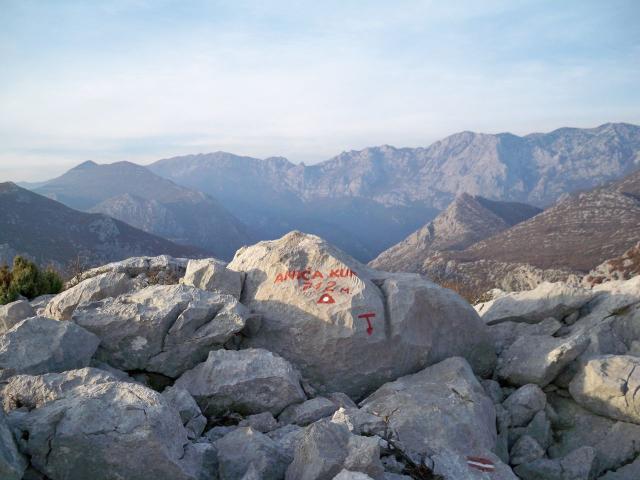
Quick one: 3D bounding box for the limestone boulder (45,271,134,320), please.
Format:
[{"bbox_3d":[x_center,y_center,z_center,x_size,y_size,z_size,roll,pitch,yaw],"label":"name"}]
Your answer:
[{"bbox_3d":[-1.995,0.497,5.600,0.755,0.453,0.500,0,1,10],"label":"limestone boulder"}]

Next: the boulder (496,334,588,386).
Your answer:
[{"bbox_3d":[1.685,0.915,4.900,0.676,0.416,0.480,0,1,15],"label":"boulder"}]

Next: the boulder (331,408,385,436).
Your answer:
[{"bbox_3d":[0.210,0.990,3.528,0.302,0.168,0.246,0,2,0],"label":"boulder"}]

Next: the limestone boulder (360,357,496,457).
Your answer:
[{"bbox_3d":[0.646,0.991,3.850,0.785,0.577,0.680,0,1,0],"label":"limestone boulder"}]

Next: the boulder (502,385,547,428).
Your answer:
[{"bbox_3d":[1.203,0.974,3.808,0.258,0.246,0.258,0,2,0],"label":"boulder"}]

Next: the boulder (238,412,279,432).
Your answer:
[{"bbox_3d":[-0.366,1.100,3.850,0.242,0.144,0.200,0,1,0],"label":"boulder"}]

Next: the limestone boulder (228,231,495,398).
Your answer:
[{"bbox_3d":[0.317,0.582,4.950,1.934,1.271,1.250,0,1,0],"label":"limestone boulder"}]

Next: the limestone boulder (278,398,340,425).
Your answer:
[{"bbox_3d":[-0.067,0.994,3.752,0.347,0.179,0.269,0,2,0],"label":"limestone boulder"}]

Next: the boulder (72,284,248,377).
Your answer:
[{"bbox_3d":[-1.111,0.627,4.536,1.187,0.627,0.806,0,2,0],"label":"boulder"}]

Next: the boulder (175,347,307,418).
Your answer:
[{"bbox_3d":[-0.476,0.857,3.920,0.773,0.437,0.560,0,2,0],"label":"boulder"}]

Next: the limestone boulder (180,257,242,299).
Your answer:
[{"bbox_3d":[-0.845,0.308,5.040,0.470,0.358,0.403,0,2,0],"label":"limestone boulder"}]

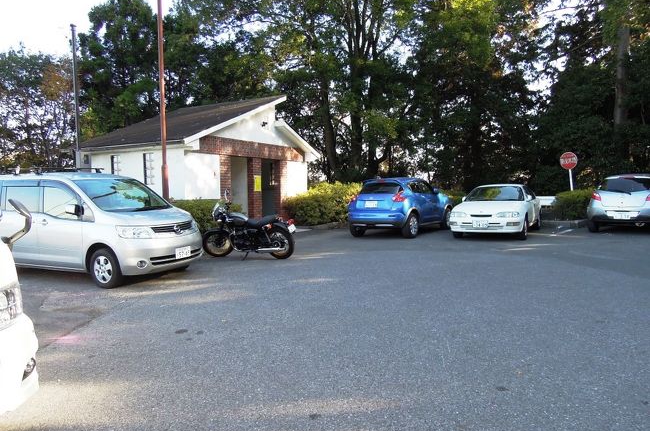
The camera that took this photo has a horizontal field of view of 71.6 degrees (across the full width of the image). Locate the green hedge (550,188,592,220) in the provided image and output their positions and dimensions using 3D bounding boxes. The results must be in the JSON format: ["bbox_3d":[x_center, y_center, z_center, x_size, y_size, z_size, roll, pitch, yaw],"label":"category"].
[{"bbox_3d":[7.692,-0.374,14.082,1.500,1.050,2.200,1,4,29],"label":"green hedge"}]

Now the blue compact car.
[{"bbox_3d":[2.295,-0.294,13.033,1.765,1.565,4.135,1,5,35],"label":"blue compact car"}]

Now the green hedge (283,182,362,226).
[{"bbox_3d":[0.039,-0.386,15.468,3.000,1.500,1.400,0,4,13],"label":"green hedge"}]

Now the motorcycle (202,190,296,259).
[{"bbox_3d":[-1.566,0.234,9.293,2.150,1.300,0.850,0,4,17],"label":"motorcycle"}]

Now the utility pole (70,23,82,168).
[{"bbox_3d":[-6.204,-1.979,11.342,0.130,5.690,0.130,-3,4,-30],"label":"utility pole"}]

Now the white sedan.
[{"bbox_3d":[4.753,-0.173,12.189,1.690,1.310,4.300,1,4,33],"label":"white sedan"}]

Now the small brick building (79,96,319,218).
[{"bbox_3d":[-3.461,-1.478,13.675,4.100,4.170,6.500,1,4,26],"label":"small brick building"}]

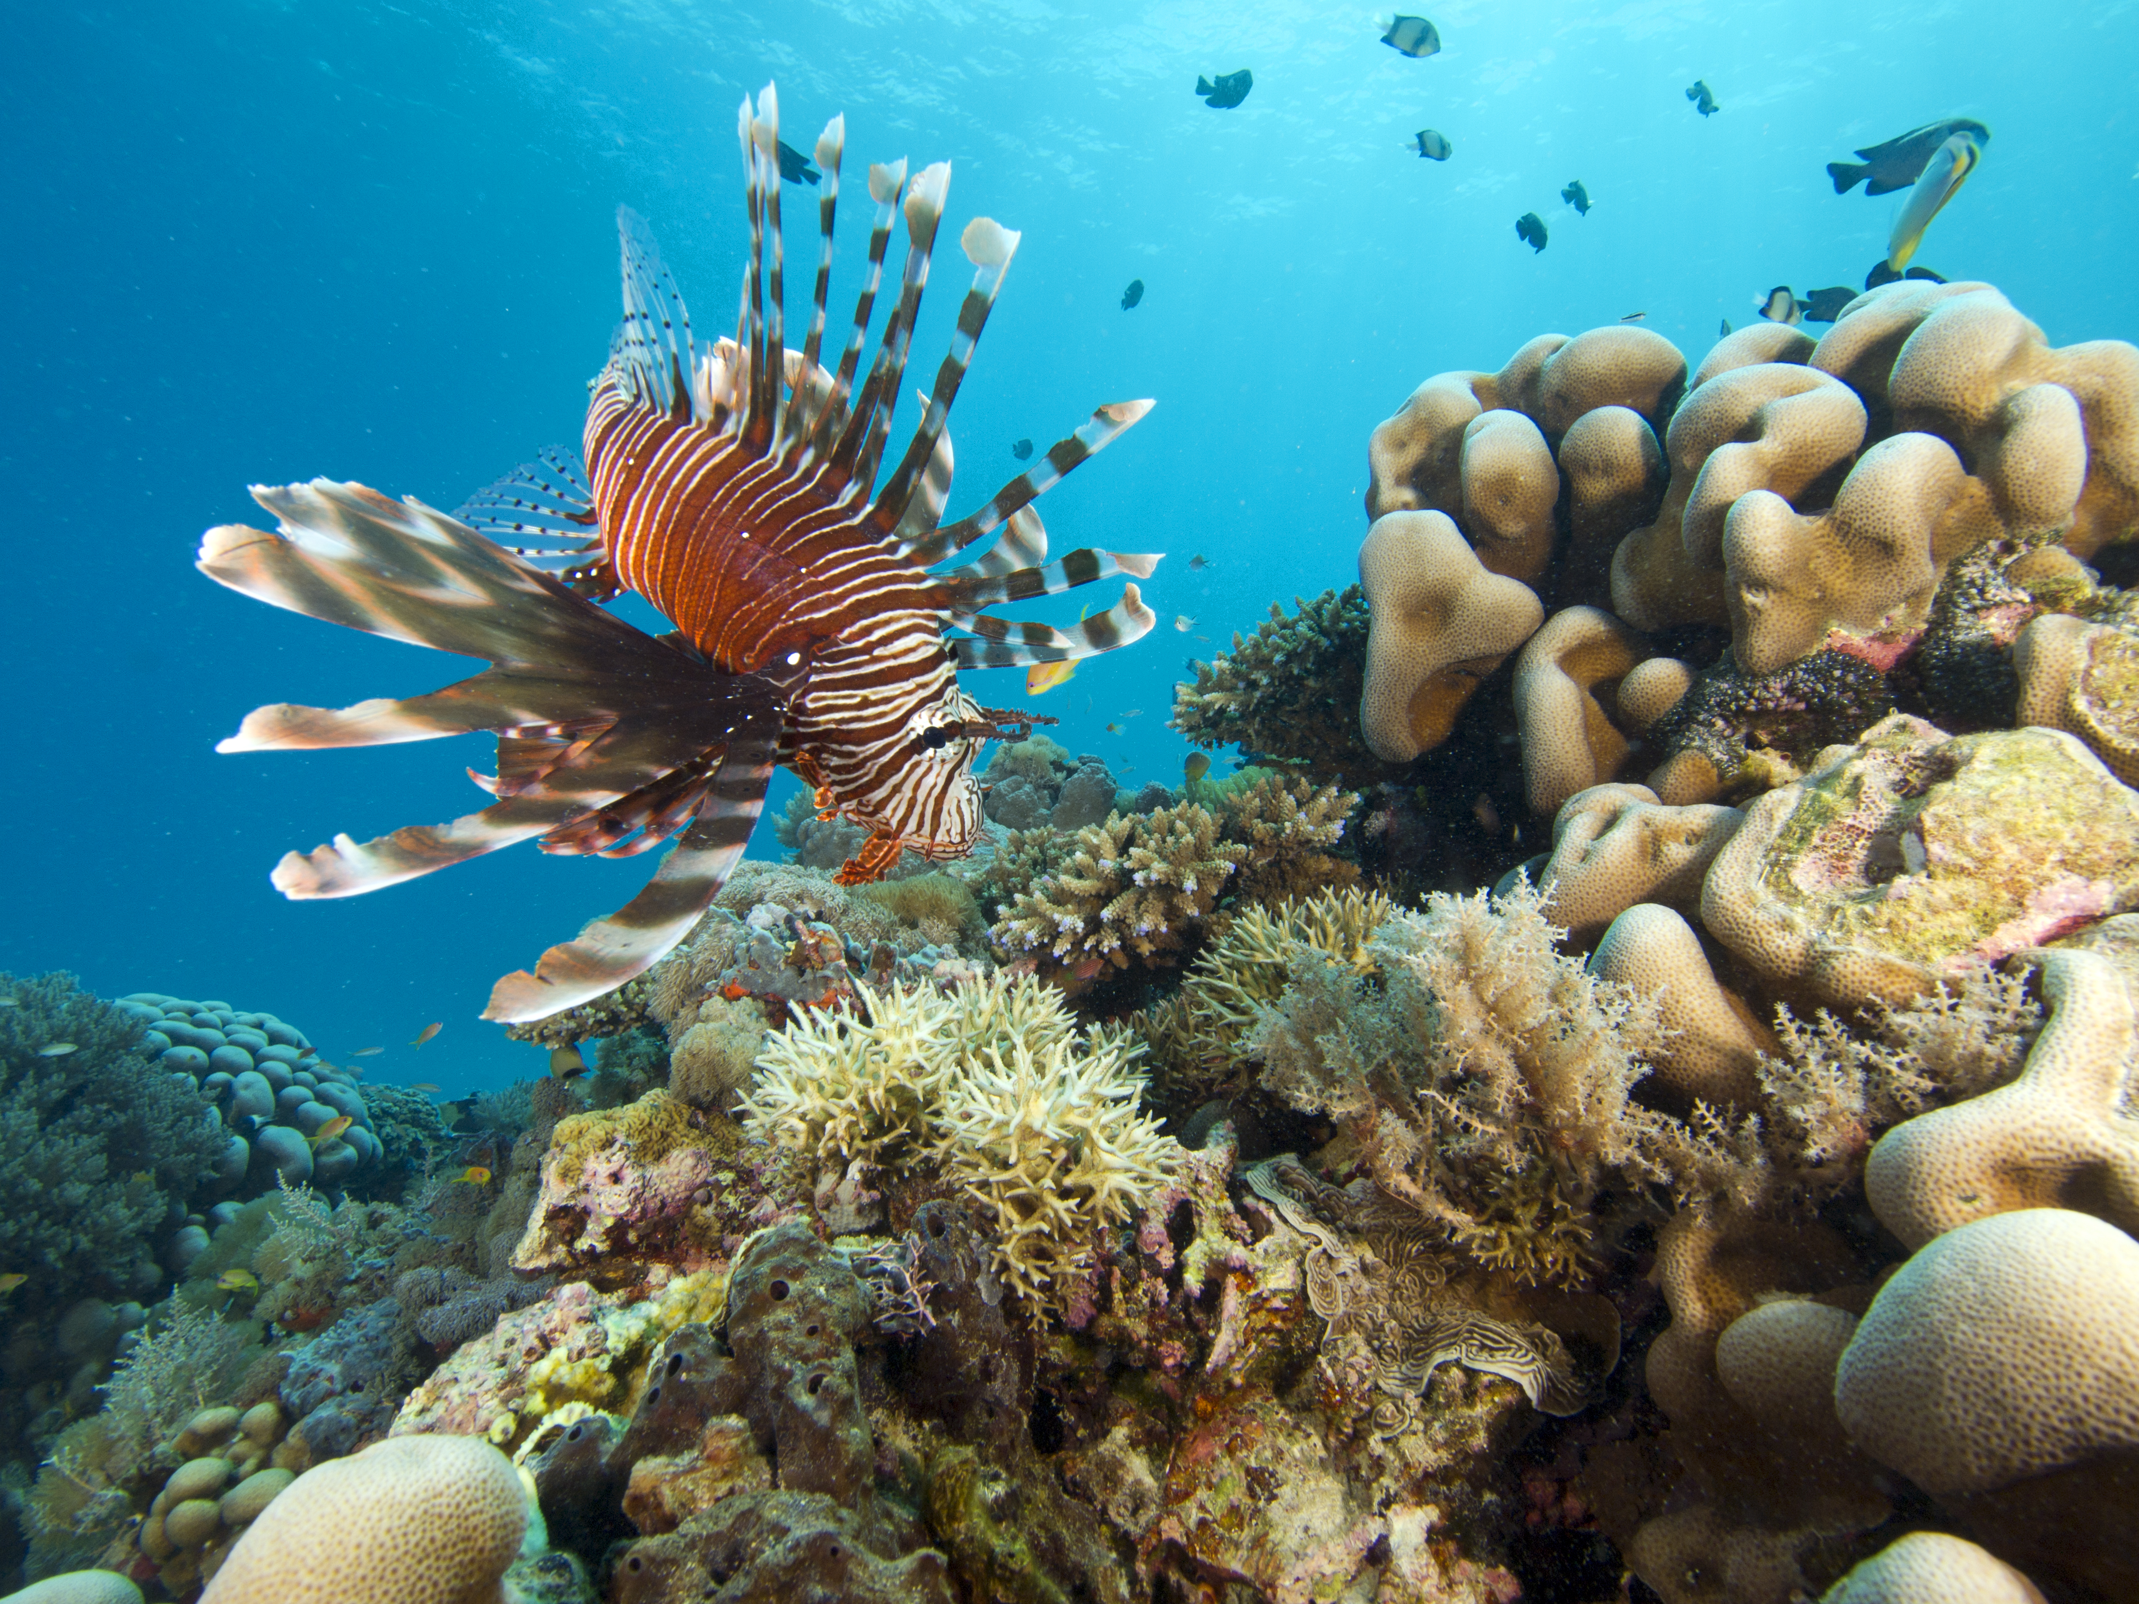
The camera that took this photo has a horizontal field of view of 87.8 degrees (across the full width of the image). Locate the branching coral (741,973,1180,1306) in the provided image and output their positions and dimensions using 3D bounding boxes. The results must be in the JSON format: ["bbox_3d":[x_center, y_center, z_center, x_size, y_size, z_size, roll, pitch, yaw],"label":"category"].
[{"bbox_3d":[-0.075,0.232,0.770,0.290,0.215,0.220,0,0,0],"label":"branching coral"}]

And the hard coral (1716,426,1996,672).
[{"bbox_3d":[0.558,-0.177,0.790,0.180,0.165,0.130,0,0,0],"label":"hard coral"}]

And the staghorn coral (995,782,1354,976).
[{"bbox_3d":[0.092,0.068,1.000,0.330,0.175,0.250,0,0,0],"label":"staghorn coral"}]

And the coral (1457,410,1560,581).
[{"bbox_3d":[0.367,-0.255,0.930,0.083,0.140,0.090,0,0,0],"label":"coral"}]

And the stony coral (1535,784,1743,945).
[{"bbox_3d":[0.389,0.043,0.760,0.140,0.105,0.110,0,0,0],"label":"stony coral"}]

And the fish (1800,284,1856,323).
[{"bbox_3d":[1.029,-0.670,1.500,0.095,0.052,0.024,0,0,22],"label":"fish"}]

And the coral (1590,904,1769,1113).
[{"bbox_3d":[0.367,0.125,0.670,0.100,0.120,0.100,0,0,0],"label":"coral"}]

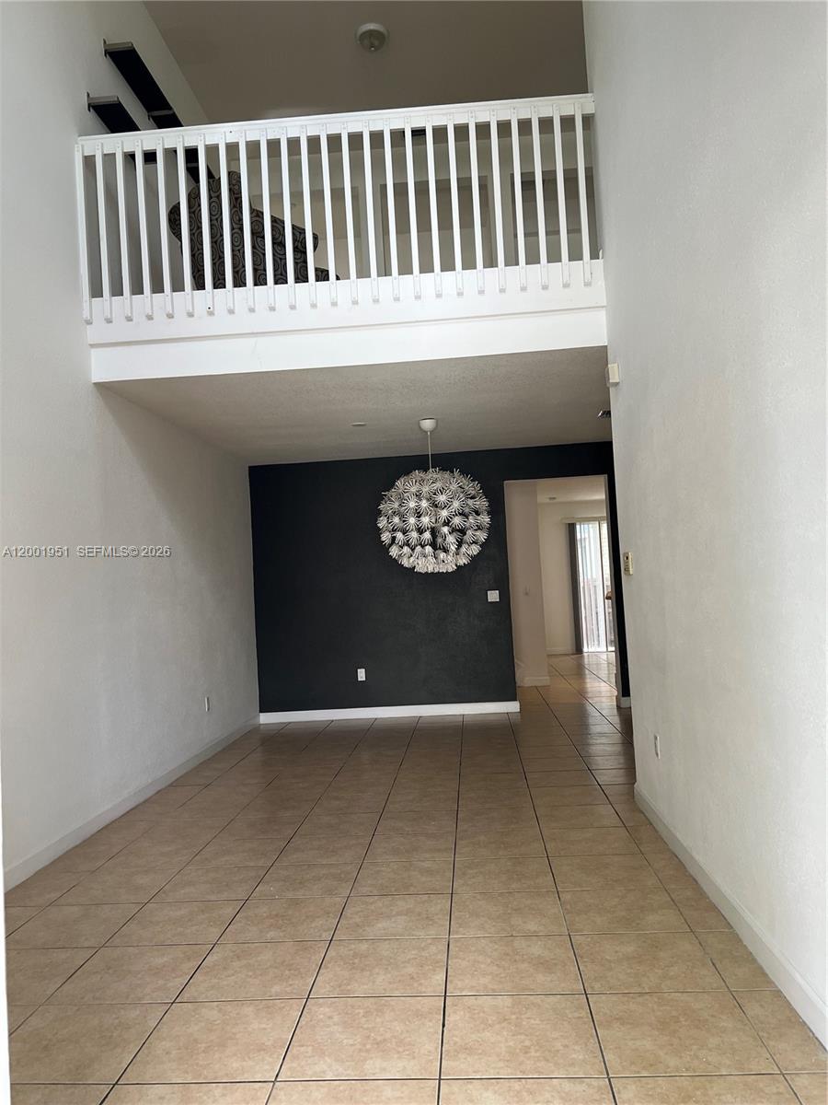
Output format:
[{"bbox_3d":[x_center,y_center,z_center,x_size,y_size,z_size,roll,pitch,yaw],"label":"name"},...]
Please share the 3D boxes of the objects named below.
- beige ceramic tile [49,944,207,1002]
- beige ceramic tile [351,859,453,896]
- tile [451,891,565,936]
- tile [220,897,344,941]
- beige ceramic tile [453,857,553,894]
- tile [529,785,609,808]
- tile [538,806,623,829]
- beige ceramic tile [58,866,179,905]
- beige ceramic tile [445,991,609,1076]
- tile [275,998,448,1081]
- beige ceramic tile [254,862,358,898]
[{"bbox_3d":[-0.935,1.412,2.781,0.415,0.010,0.415,-3,-3,4],"label":"beige ceramic tile"},{"bbox_3d":[-0.043,1.496,3.808,0.445,0.010,0.445,-3,-3,4],"label":"beige ceramic tile"},{"bbox_3d":[0.349,1.359,3.115,0.415,0.010,0.415,-3,-3,4],"label":"tile"},{"bbox_3d":[-0.522,1.503,3.391,0.445,0.010,0.445,-3,-3,4],"label":"tile"},{"bbox_3d":[0.410,1.482,3.808,0.450,0.010,0.450,-3,-3,4],"label":"beige ceramic tile"},{"bbox_3d":[0.945,1.500,5.090,0.445,0.010,0.445,-3,-3,4],"label":"tile"},{"bbox_3d":[0.914,1.481,4.643,0.445,0.010,0.445,-3,-3,4],"label":"tile"},{"bbox_3d":[-1.295,1.471,3.647,0.415,0.010,0.415,-3,-3,4],"label":"beige ceramic tile"},{"bbox_3d":[0.310,1.414,2.435,0.445,0.010,0.445,-3,-3,4],"label":"beige ceramic tile"},{"bbox_3d":[-0.128,1.348,2.306,0.415,0.010,0.415,-3,-3,4],"label":"tile"},{"bbox_3d":[-0.490,1.522,3.838,0.445,0.010,0.445,-3,-3,4],"label":"beige ceramic tile"}]

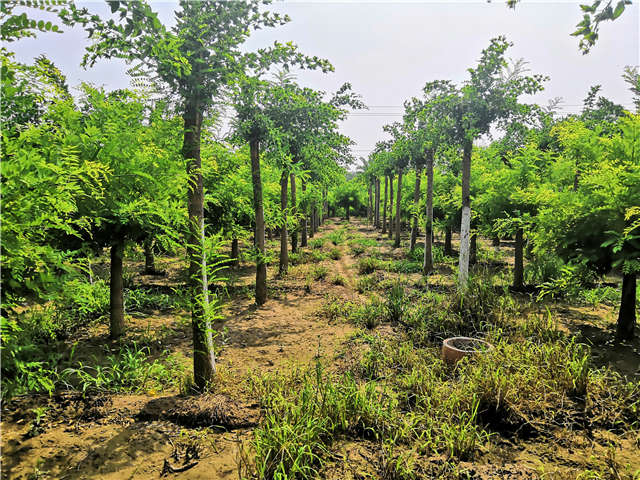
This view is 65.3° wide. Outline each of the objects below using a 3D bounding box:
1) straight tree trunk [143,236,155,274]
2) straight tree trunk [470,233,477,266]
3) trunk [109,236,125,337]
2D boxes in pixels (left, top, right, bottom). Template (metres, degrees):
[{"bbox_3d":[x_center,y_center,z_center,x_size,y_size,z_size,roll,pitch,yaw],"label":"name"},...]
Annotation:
[{"bbox_3d":[-3.516,0.271,10.263,0.160,0.821,0.160,0,5,0],"label":"straight tree trunk"},{"bbox_3d":[3.432,0.208,11.143,0.145,0.752,0.145,2,5,17],"label":"straight tree trunk"},{"bbox_3d":[-2.232,0.499,5.487,0.135,1.129,0.135,0,4,-23],"label":"trunk"}]

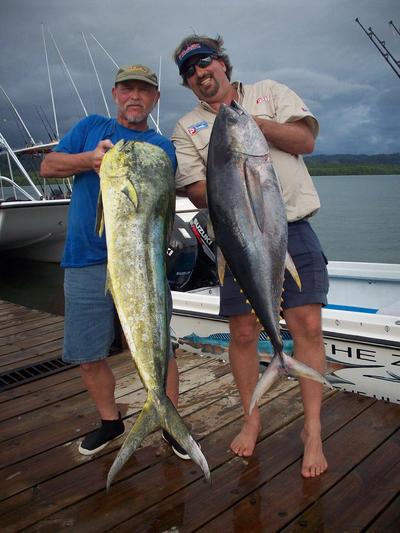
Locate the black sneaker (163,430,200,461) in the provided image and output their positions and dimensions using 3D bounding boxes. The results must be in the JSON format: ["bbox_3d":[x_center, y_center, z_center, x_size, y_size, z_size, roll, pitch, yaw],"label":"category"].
[{"bbox_3d":[-0.081,0.780,2.669,0.110,0.110,0.285,-6,10,-28],"label":"black sneaker"}]

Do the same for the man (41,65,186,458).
[{"bbox_3d":[-0.335,0.004,2.480,0.640,1.715,0.470,-2,9,-4],"label":"man"}]

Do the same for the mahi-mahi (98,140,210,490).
[{"bbox_3d":[-0.188,0.208,2.158,0.400,1.333,0.170,-1,7,12],"label":"mahi-mahi"}]

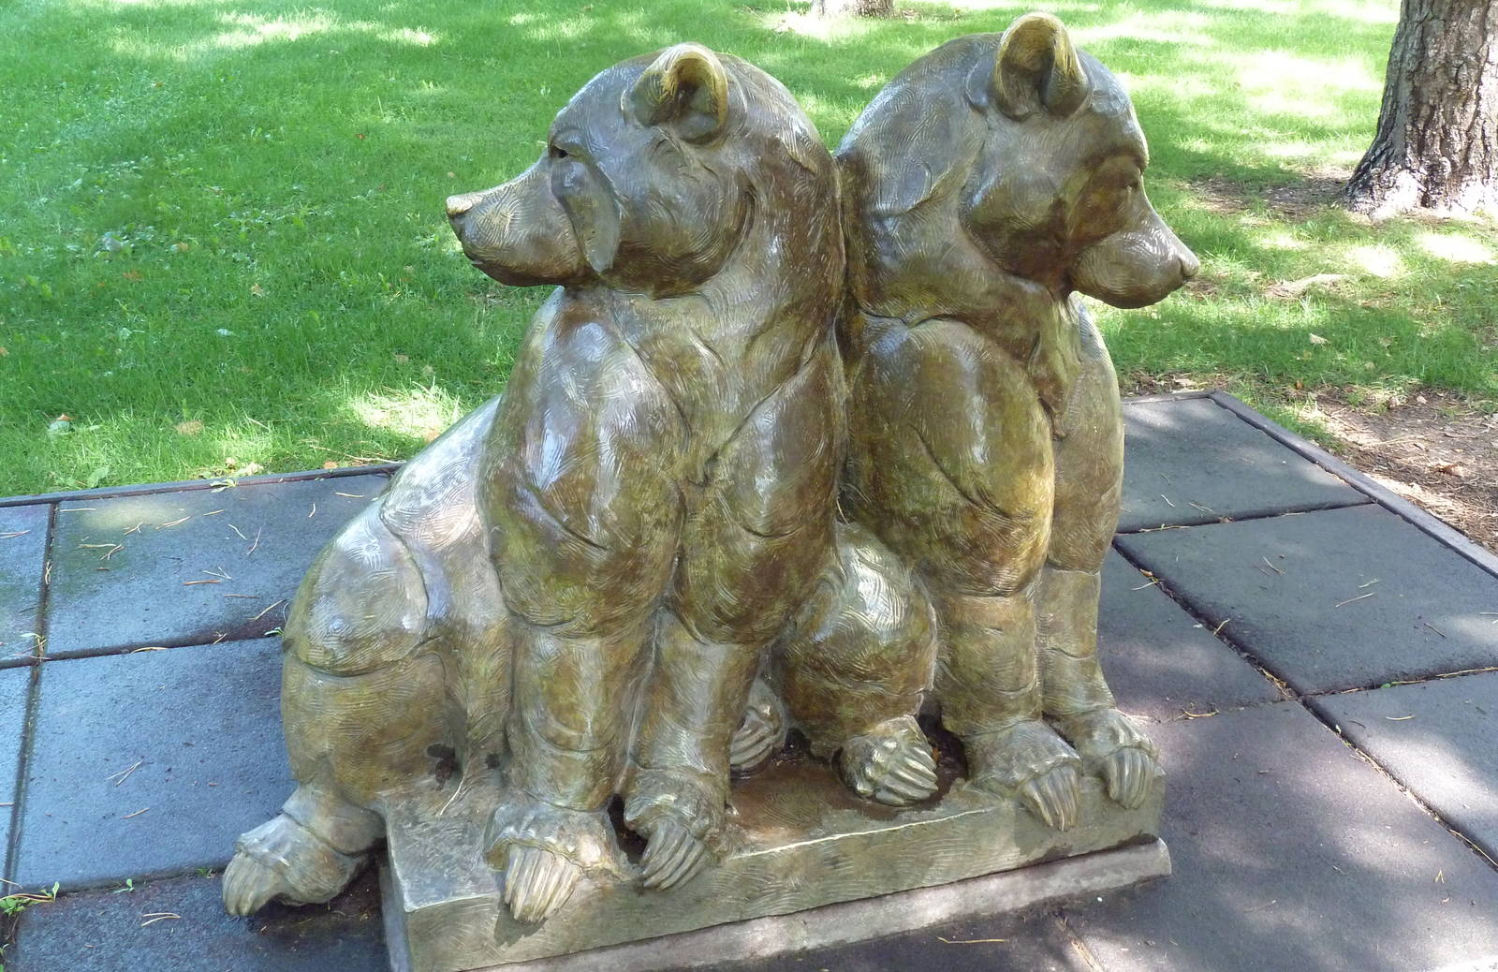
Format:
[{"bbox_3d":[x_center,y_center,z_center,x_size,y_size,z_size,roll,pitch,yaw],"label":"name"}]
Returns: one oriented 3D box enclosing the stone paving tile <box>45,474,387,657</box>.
[{"bbox_3d":[-0.878,0.138,2.956,0.590,0.050,0.590,-6,25,-18],"label":"stone paving tile"}]

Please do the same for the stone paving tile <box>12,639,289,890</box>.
[{"bbox_3d":[-0.688,0.373,2.438,0.590,0.050,0.590,-6,25,-18],"label":"stone paving tile"}]

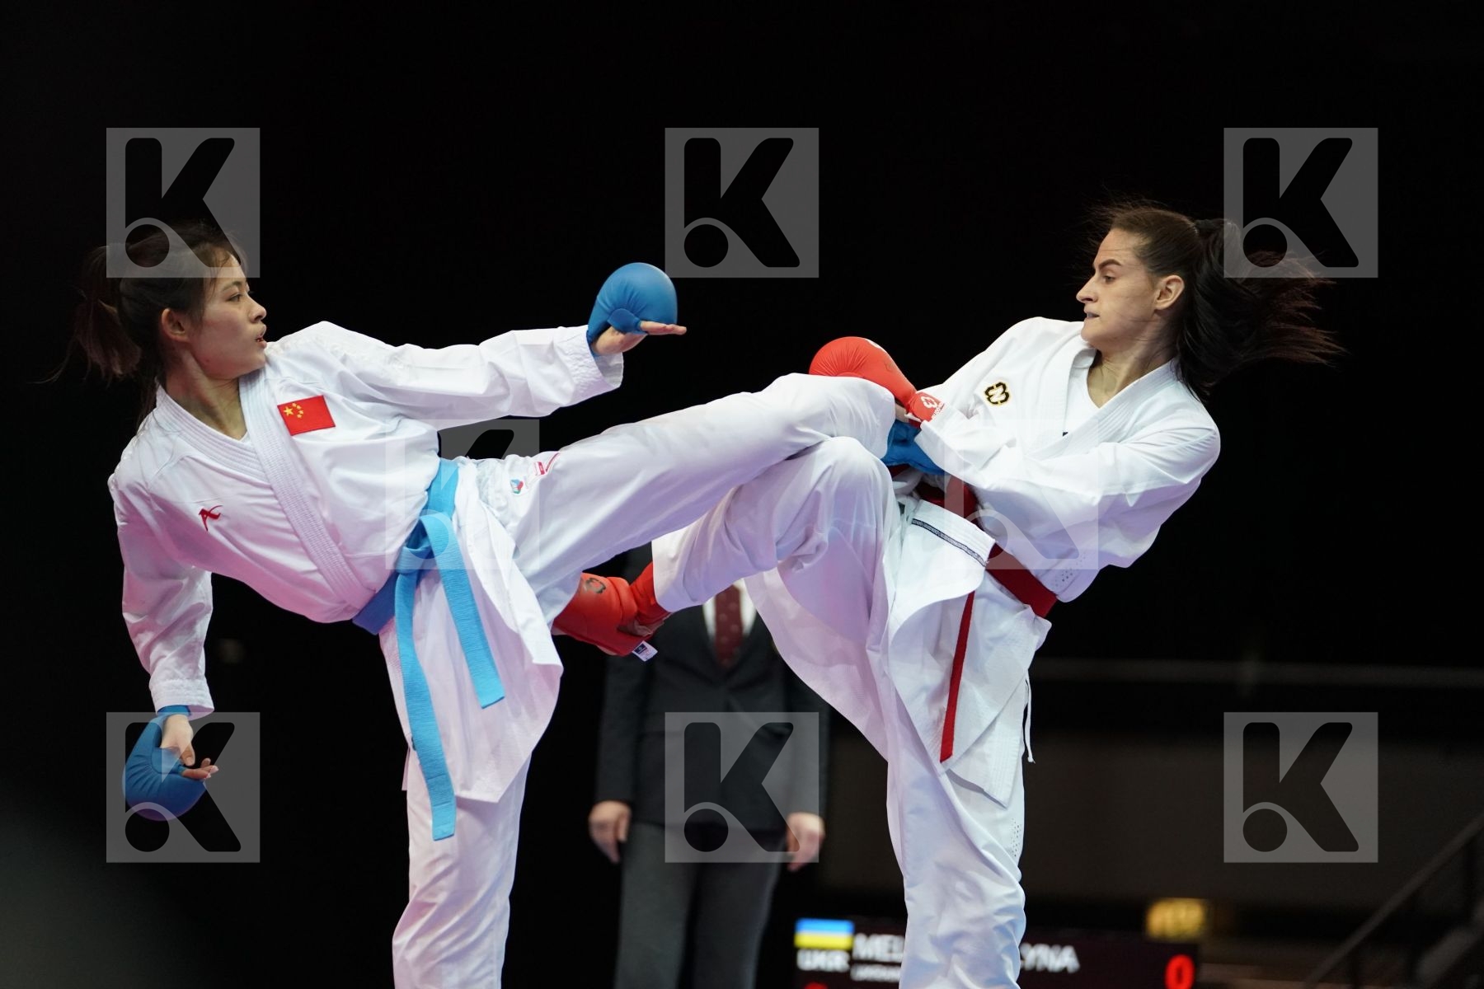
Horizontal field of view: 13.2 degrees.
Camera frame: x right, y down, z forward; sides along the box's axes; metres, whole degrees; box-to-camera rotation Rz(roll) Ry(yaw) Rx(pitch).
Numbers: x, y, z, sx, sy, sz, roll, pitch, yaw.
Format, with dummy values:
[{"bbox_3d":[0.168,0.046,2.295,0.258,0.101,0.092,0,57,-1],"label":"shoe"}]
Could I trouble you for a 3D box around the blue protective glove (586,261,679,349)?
[{"bbox_3d":[-0.160,-0.272,9.300,0.137,0.133,0.115,0,-4,3],"label":"blue protective glove"}]

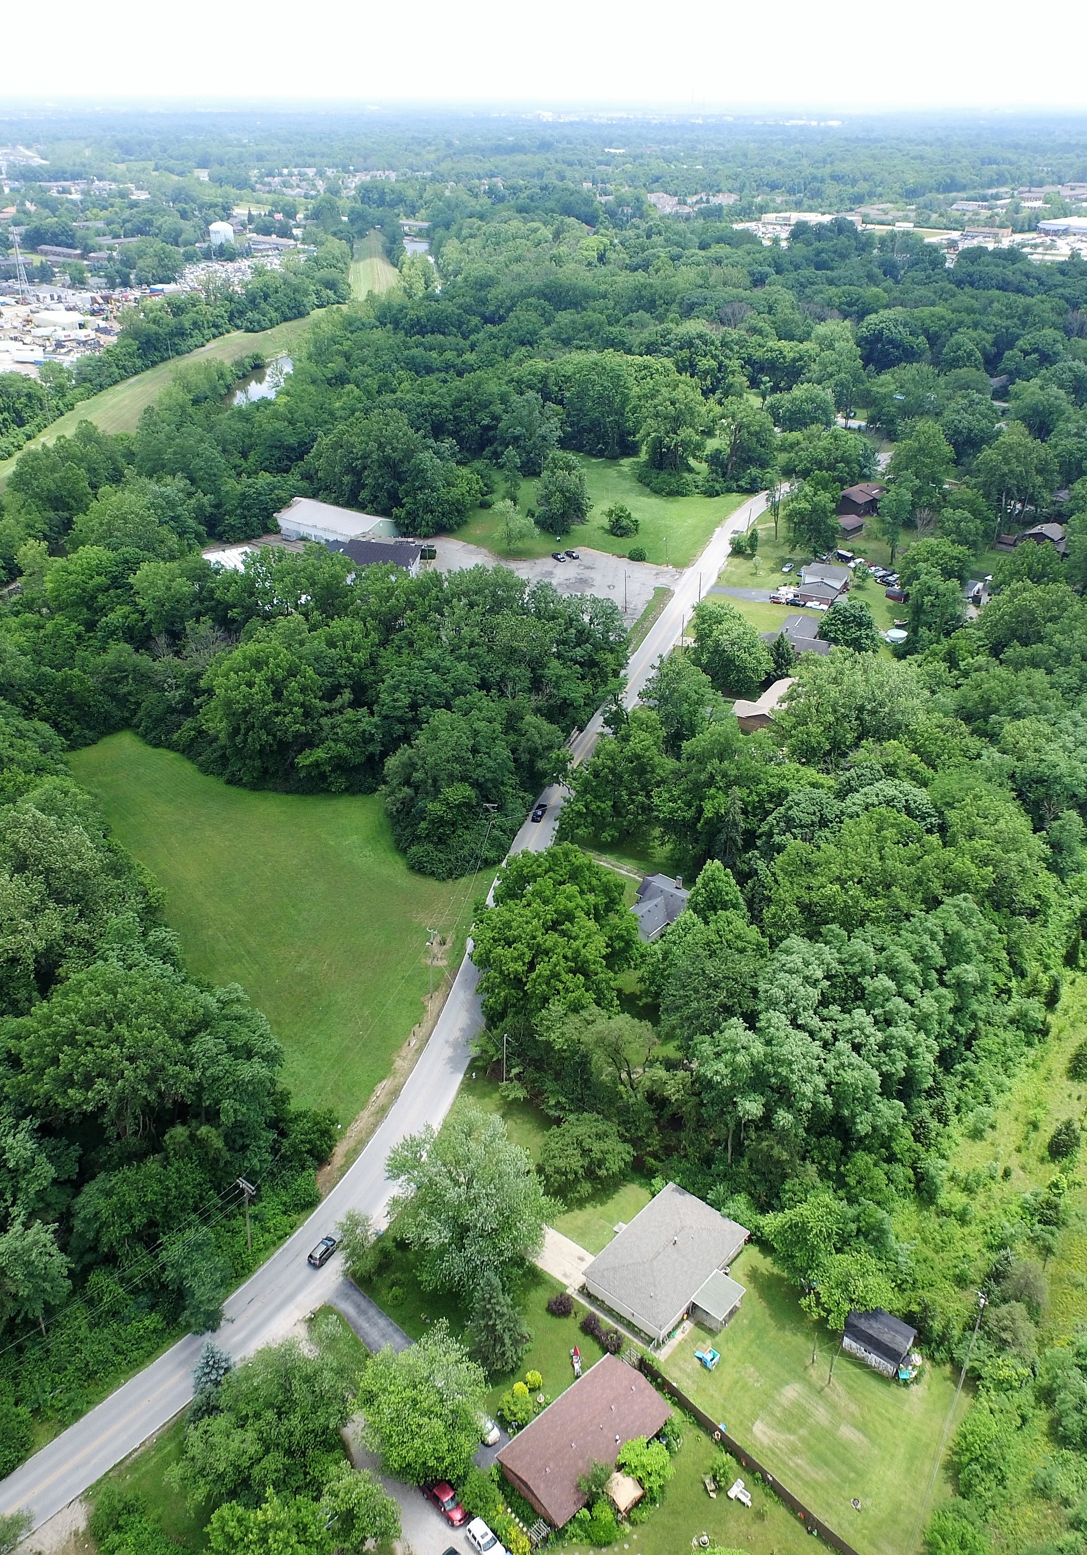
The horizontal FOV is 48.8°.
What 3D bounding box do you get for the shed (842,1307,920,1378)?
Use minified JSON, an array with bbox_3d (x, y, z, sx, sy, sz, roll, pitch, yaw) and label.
[{"bbox_3d":[35.790,59.390,127.430,6.000,3.500,4.800,20,35,31],"label":"shed"}]

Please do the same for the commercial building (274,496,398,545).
[{"bbox_3d":[-61.740,-78.080,364.060,35.800,7.600,20.300,21,35,31],"label":"commercial building"}]

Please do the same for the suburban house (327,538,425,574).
[{"bbox_3d":[-48.940,-62.670,339.540,27.000,5.200,15.300,8,30,12],"label":"suburban house"}]

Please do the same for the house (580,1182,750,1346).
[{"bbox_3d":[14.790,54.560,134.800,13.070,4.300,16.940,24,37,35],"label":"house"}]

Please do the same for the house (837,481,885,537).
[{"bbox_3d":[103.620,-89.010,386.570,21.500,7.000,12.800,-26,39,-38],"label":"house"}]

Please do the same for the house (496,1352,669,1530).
[{"bbox_3d":[4.230,64.580,116.970,15.730,4.300,8.850,-25,38,-37],"label":"house"}]

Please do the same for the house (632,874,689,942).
[{"bbox_3d":[17.460,20.780,193.170,11.400,5.500,13.600,23,37,34],"label":"house"}]

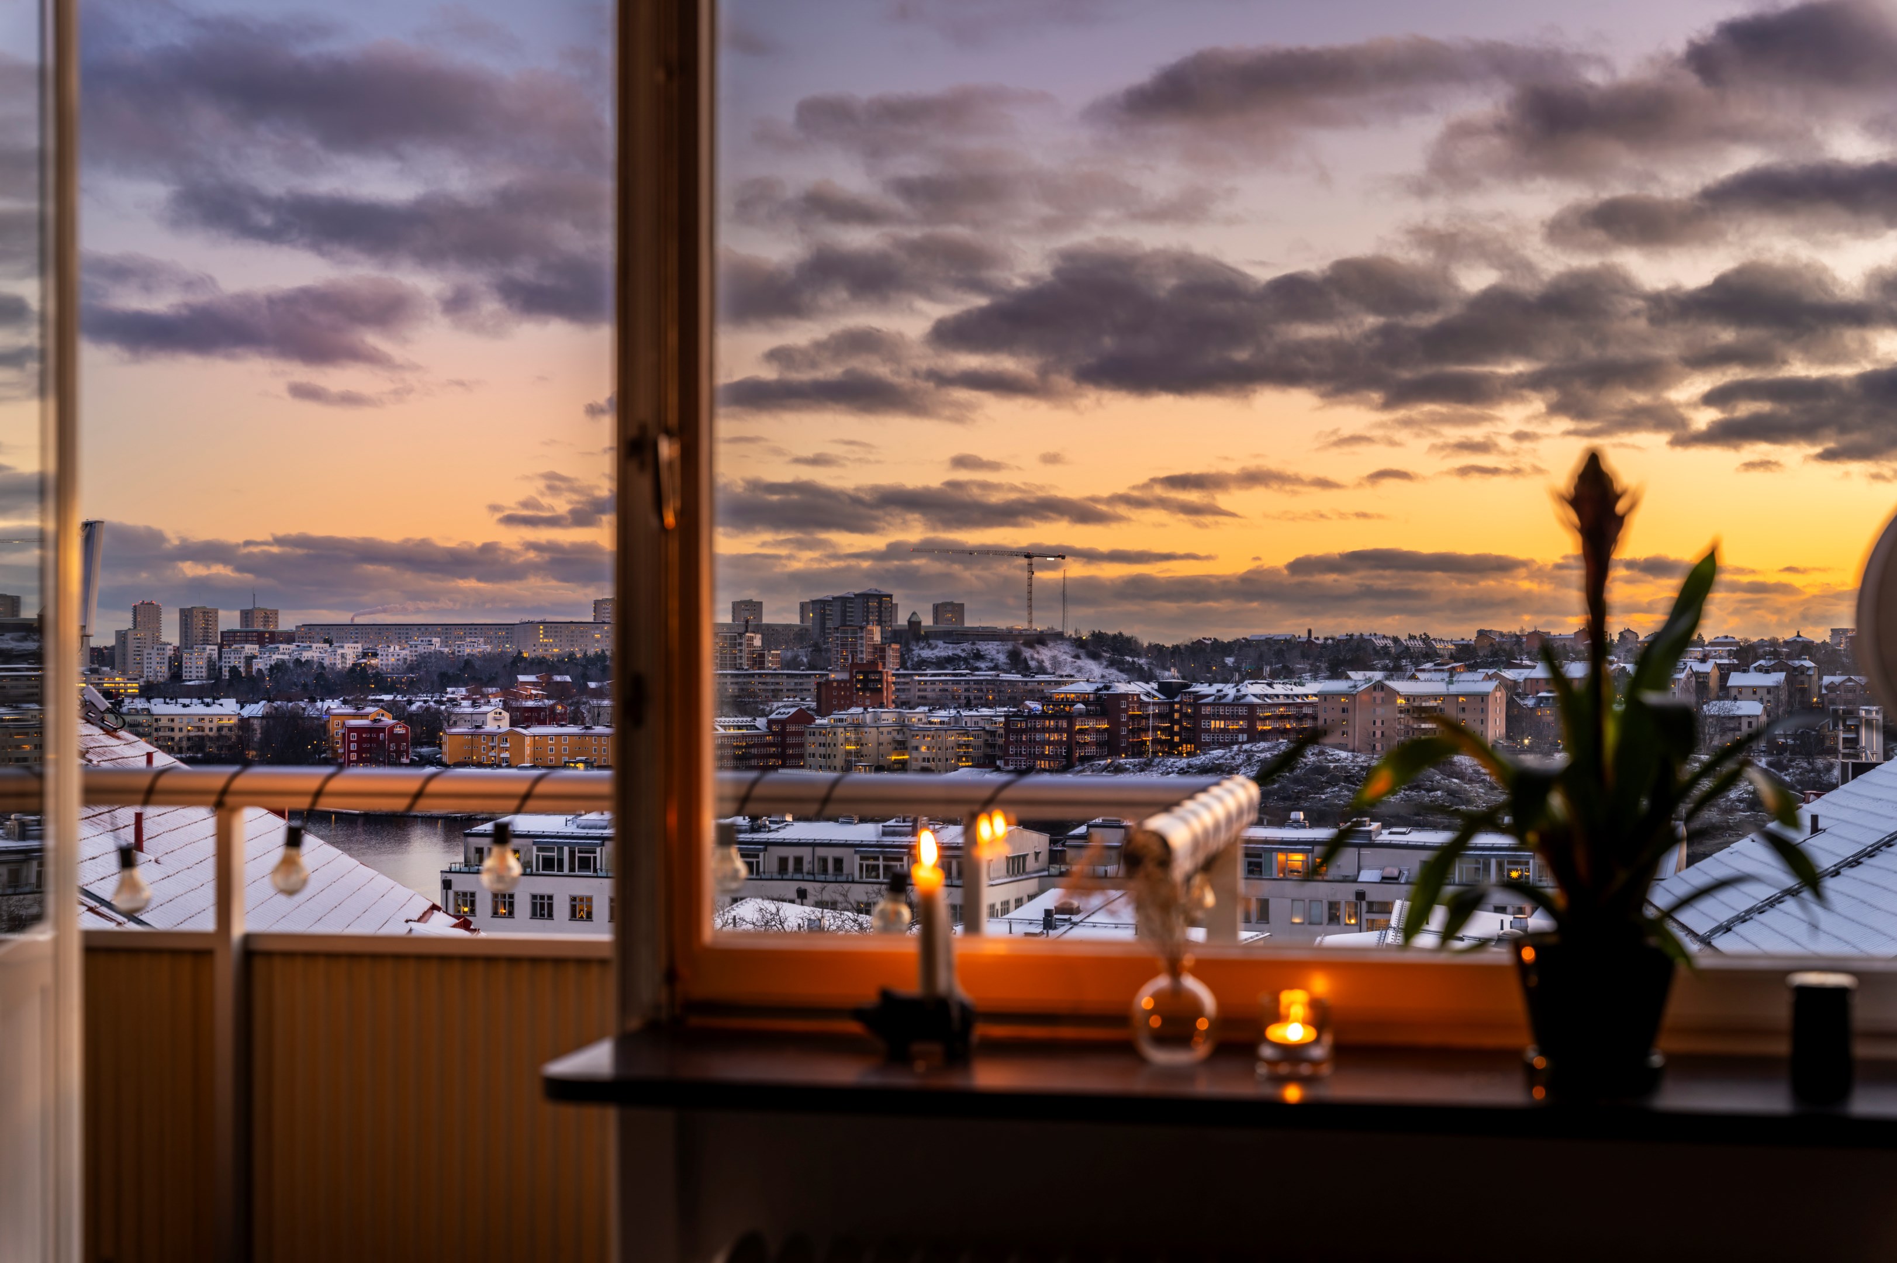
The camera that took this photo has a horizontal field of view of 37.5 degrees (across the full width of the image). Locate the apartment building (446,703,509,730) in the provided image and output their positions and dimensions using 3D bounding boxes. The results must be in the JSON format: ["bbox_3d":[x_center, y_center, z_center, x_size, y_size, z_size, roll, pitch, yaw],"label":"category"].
[{"bbox_3d":[-139.092,26.713,825.000,16.000,11.000,10.000,0,0,22],"label":"apartment building"}]

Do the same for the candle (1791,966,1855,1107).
[{"bbox_3d":[0.686,0.319,2.190,0.050,0.104,0.050,0,0,10],"label":"candle"}]

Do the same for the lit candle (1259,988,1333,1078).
[{"bbox_3d":[0.287,0.333,2.310,0.058,0.073,0.058,0,0,10],"label":"lit candle"}]

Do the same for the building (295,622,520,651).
[{"bbox_3d":[-363.931,4.963,1870.000,149.000,22.000,13.000,0,0,3],"label":"building"}]

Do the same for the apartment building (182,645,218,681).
[{"bbox_3d":[-473.303,19.956,1765.000,17.000,24.500,15.000,0,0,15],"label":"apartment building"}]

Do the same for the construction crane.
[{"bbox_3d":[19.943,-19.936,1391.000,86.000,46.000,3.000,0,0,-23],"label":"construction crane"}]

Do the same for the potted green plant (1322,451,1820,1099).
[{"bbox_3d":[0.497,0.115,2.220,0.390,0.515,0.370,0,0,10],"label":"potted green plant"}]

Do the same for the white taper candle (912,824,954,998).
[{"bbox_3d":[-0.014,0.241,2.380,0.023,0.143,0.023,-2,0,10],"label":"white taper candle"}]

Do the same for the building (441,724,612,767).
[{"bbox_3d":[-112.804,30.771,748.000,46.000,12.000,12.500,0,0,8],"label":"building"}]

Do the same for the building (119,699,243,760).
[{"bbox_3d":[-228.083,28.990,830.000,37.000,17.500,12.500,0,0,0],"label":"building"}]

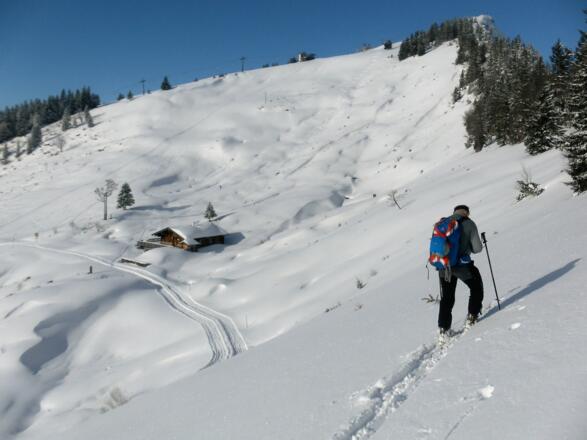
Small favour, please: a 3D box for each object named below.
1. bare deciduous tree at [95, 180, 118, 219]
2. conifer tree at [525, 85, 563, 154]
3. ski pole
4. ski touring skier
[{"bbox_3d":[-46.889,-5.113,148.000,5.400,10.400,5.200,0,1,0],"label":"bare deciduous tree"},{"bbox_3d":[21.908,-8.807,52.000,3.300,6.100,3.300,0,1,0],"label":"conifer tree"},{"bbox_3d":[2.771,0.731,8.275,0.080,1.120,0.080,-11,-3,0],"label":"ski pole"},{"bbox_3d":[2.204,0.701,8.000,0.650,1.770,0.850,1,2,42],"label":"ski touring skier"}]

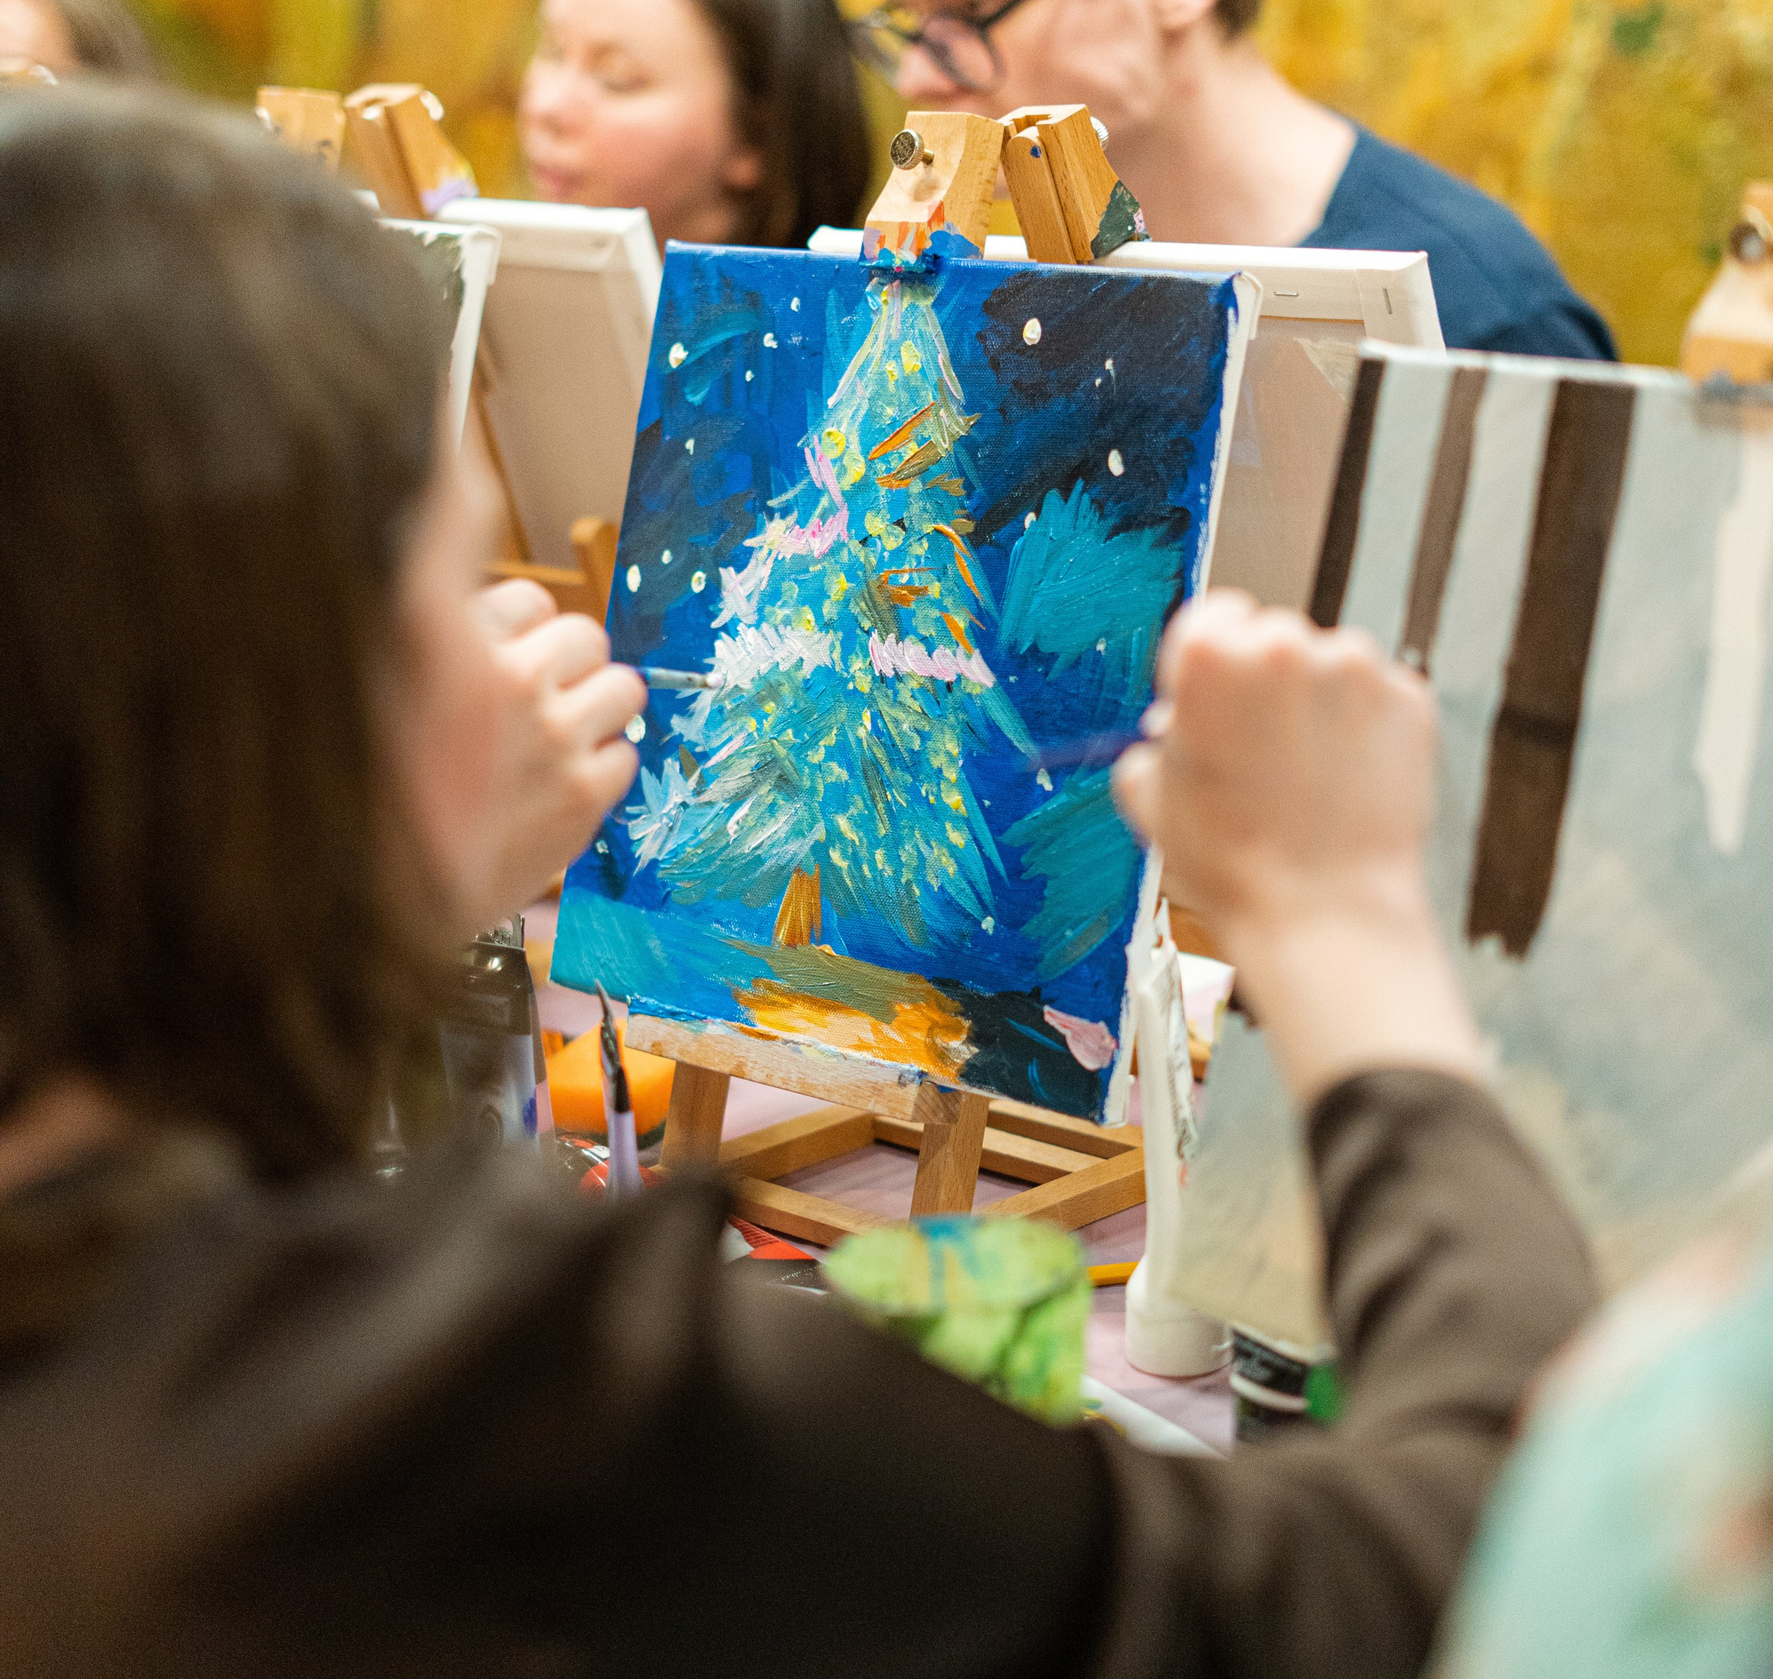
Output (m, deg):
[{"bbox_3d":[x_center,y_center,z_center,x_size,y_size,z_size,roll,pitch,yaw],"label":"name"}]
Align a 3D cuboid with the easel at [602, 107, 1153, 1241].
[{"bbox_3d":[0.010,-0.066,1.461,0.162,0.431,0.179,11,19,42],"label":"easel"}]

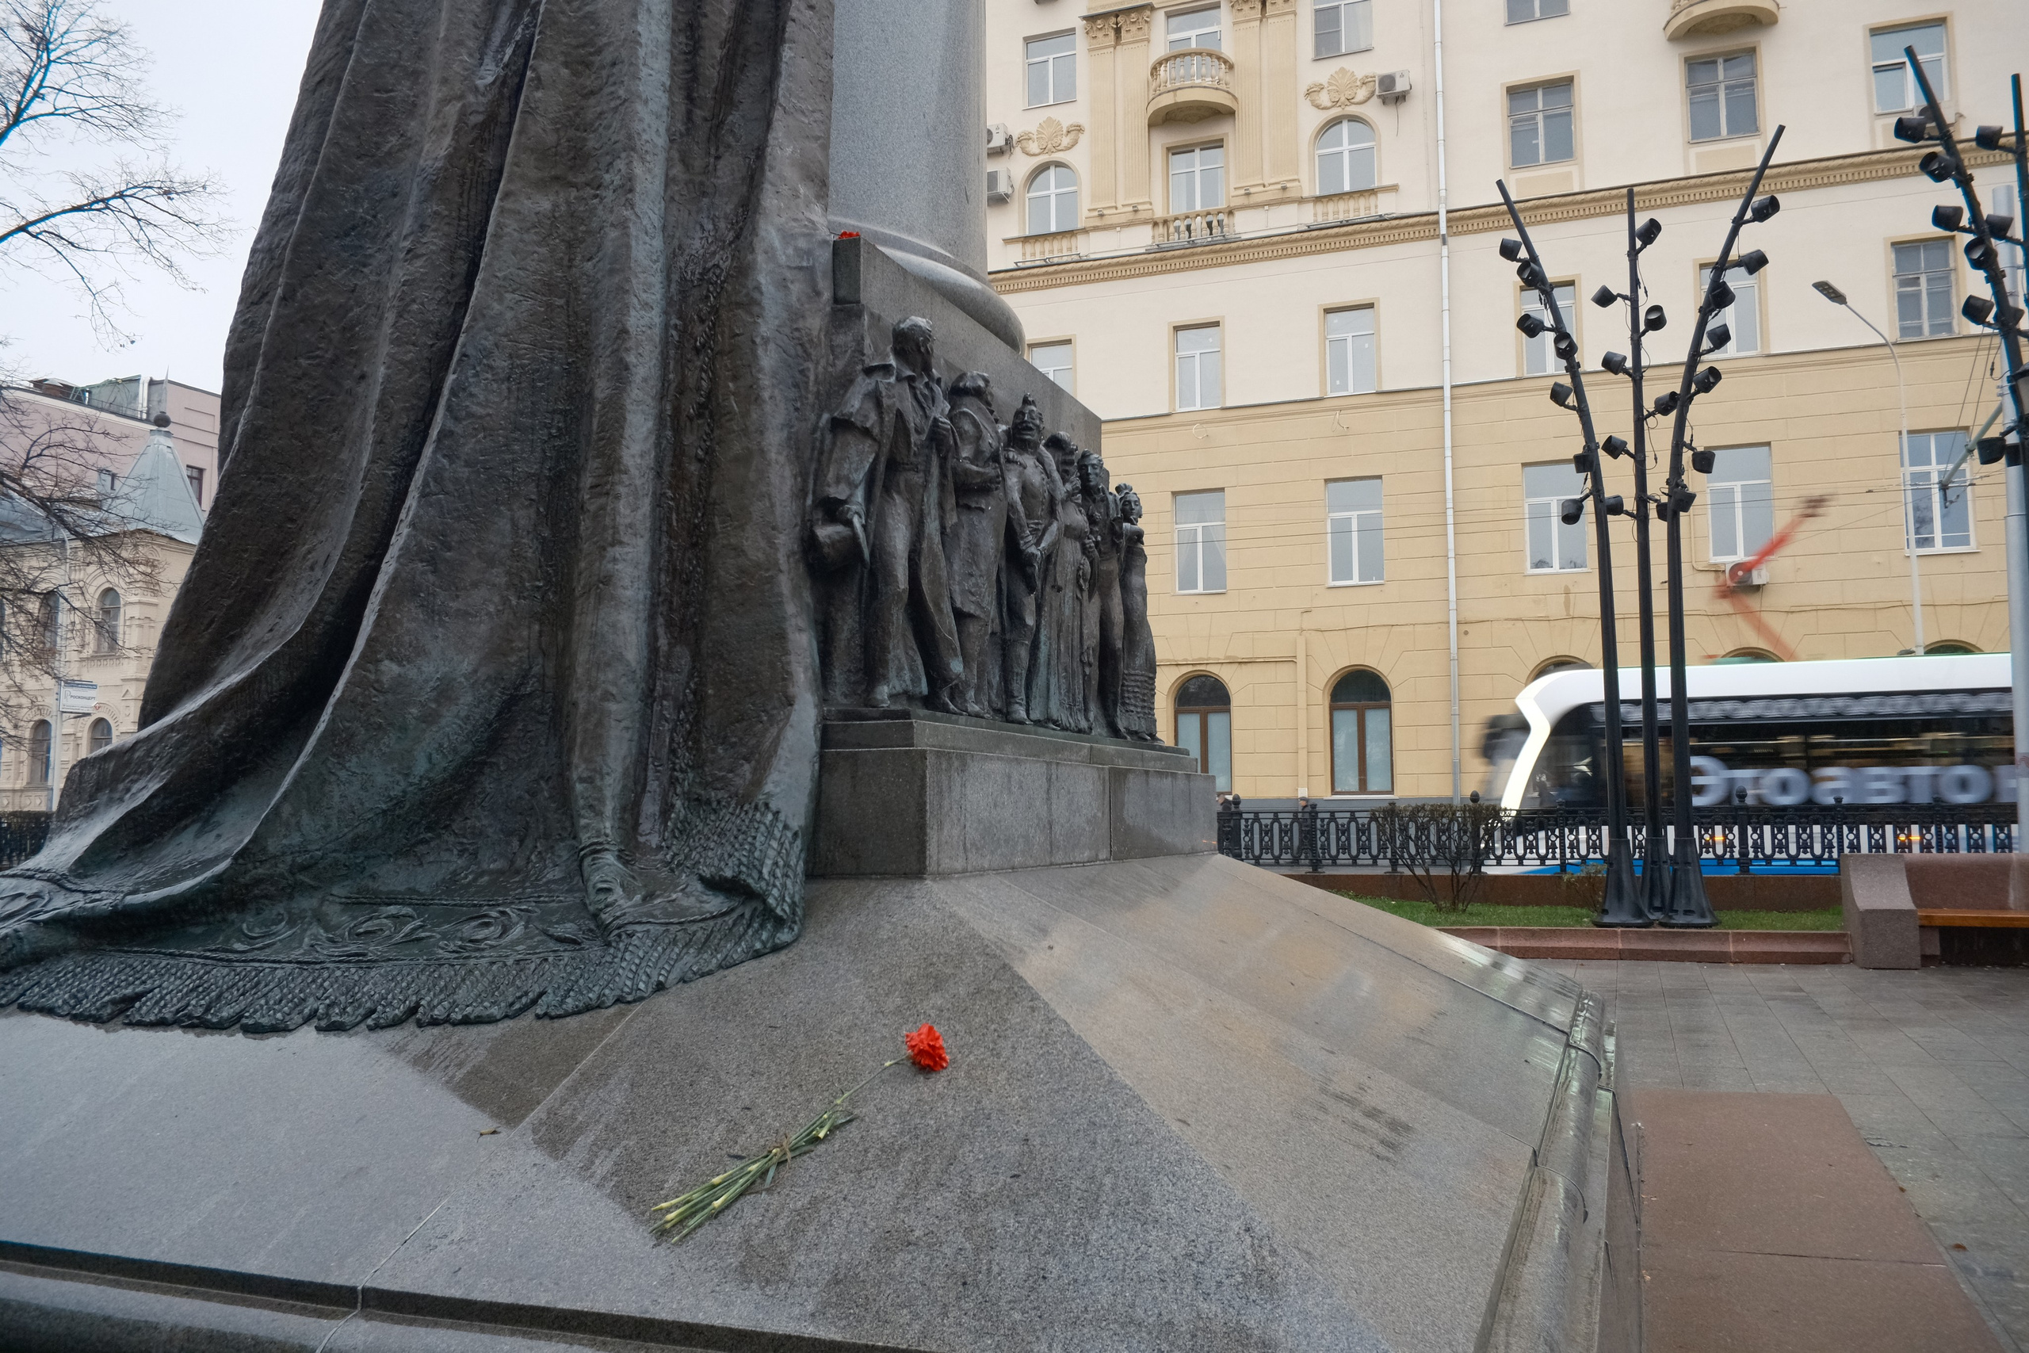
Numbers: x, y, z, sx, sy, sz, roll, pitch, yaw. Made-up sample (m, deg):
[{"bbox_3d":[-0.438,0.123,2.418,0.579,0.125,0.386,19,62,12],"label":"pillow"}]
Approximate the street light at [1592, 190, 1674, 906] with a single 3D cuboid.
[{"bbox_3d":[6.900,-1.407,16.576,0.750,8.000,0.750,0,-5,0],"label":"street light"}]

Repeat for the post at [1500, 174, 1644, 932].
[{"bbox_3d":[5.840,-1.379,15.881,1.200,7.850,0.800,0,-5,0],"label":"post"}]

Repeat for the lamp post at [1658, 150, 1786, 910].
[{"bbox_3d":[7.182,-1.513,15.605,1.400,8.050,0.800,0,-5,0],"label":"lamp post"}]

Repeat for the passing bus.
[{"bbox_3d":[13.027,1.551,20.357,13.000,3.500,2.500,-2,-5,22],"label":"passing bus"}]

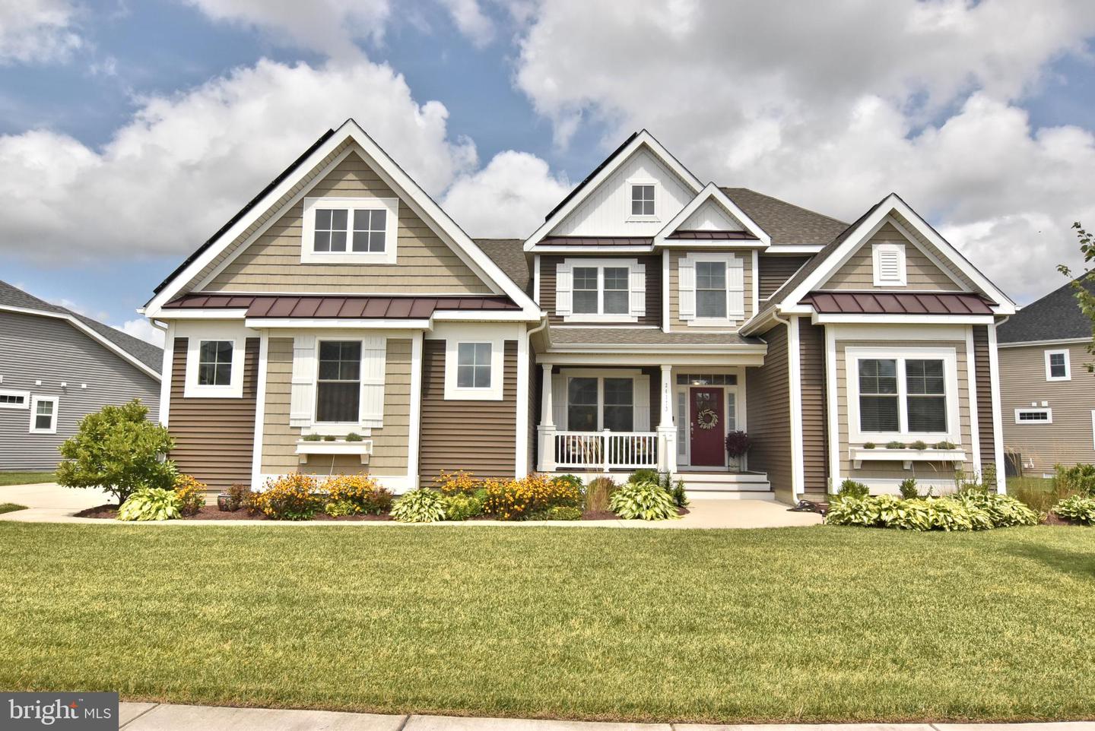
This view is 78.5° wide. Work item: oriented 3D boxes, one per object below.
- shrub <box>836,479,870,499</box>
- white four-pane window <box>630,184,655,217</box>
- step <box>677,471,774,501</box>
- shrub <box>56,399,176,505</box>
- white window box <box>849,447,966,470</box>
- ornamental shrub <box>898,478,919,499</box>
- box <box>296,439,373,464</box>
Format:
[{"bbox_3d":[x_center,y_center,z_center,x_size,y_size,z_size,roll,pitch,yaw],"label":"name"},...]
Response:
[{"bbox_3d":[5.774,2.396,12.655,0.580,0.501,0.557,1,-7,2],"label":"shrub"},{"bbox_3d":[2.563,-4.429,17.977,0.664,0.895,0.100,1,-7,2],"label":"white four-pane window"},{"bbox_3d":[3.752,2.598,14.367,2.060,0.515,0.700,1,-7,2],"label":"step"},{"bbox_3d":[-7.546,1.518,11.754,1.800,1.852,1.780,1,-7,2],"label":"shrub"},{"bbox_3d":[6.974,1.808,12.976,2.118,0.422,0.270,1,-7,2],"label":"white window box"},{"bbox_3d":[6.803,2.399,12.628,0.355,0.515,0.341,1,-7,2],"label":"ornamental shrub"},{"bbox_3d":[-3.657,1.494,11.517,1.245,0.409,0.270,1,-7,2],"label":"box"}]

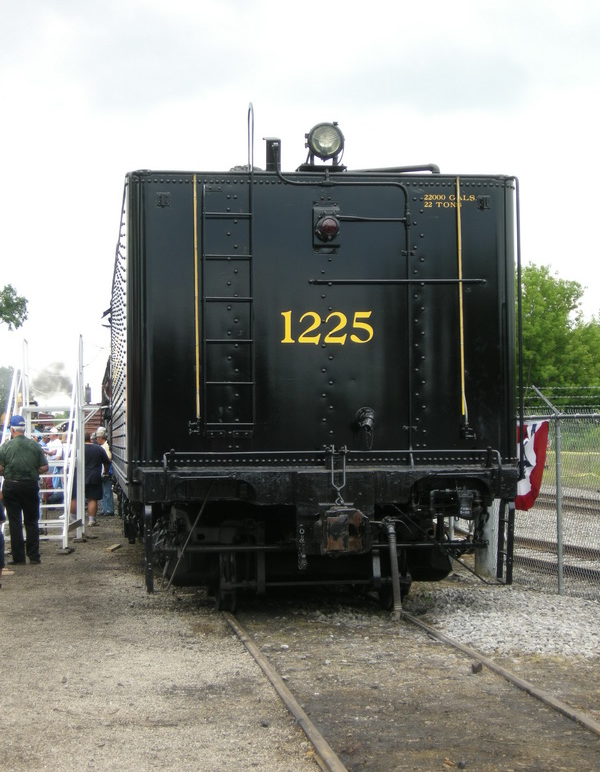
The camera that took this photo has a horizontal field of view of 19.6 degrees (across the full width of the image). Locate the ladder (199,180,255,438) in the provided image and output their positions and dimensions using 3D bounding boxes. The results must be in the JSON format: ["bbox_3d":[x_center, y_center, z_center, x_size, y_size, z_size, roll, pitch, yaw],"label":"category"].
[{"bbox_3d":[-0.577,-0.618,13.994,0.420,2.080,0.090,0,-2,-7],"label":"ladder"}]

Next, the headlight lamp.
[{"bbox_3d":[0.211,-1.989,14.176,0.300,0.315,0.270,0,-2,-7],"label":"headlight lamp"}]

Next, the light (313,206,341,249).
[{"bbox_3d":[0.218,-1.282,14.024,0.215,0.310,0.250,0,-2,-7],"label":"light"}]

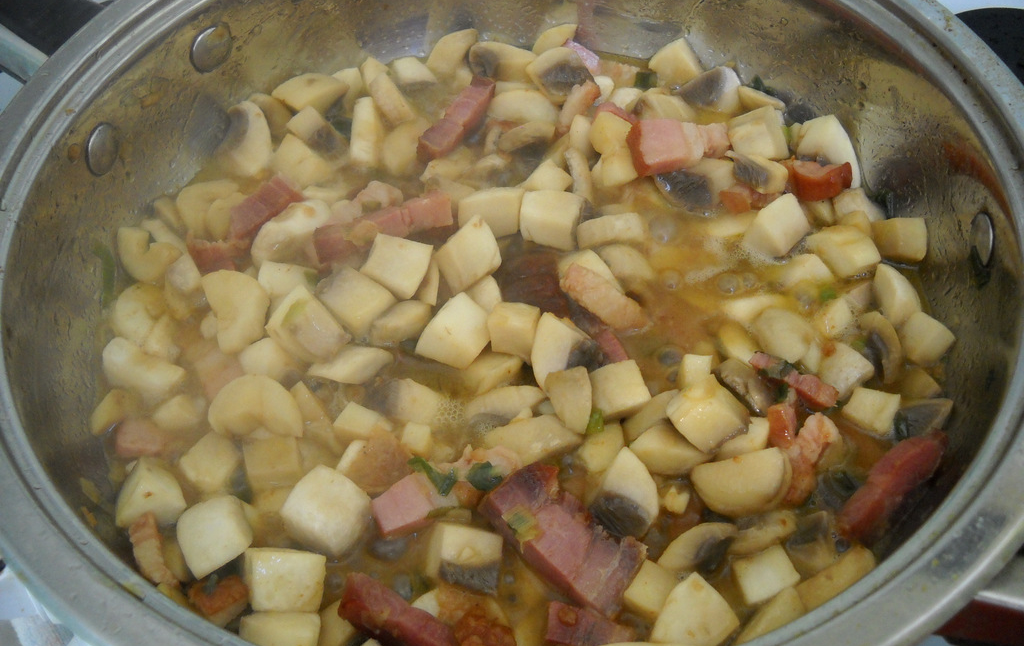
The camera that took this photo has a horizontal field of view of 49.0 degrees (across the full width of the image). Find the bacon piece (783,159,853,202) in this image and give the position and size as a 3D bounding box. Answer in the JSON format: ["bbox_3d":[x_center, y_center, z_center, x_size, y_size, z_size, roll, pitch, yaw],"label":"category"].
[{"bbox_3d":[0.100,-0.046,0.366,0.021,0.011,0.010,-3,51,0],"label":"bacon piece"}]

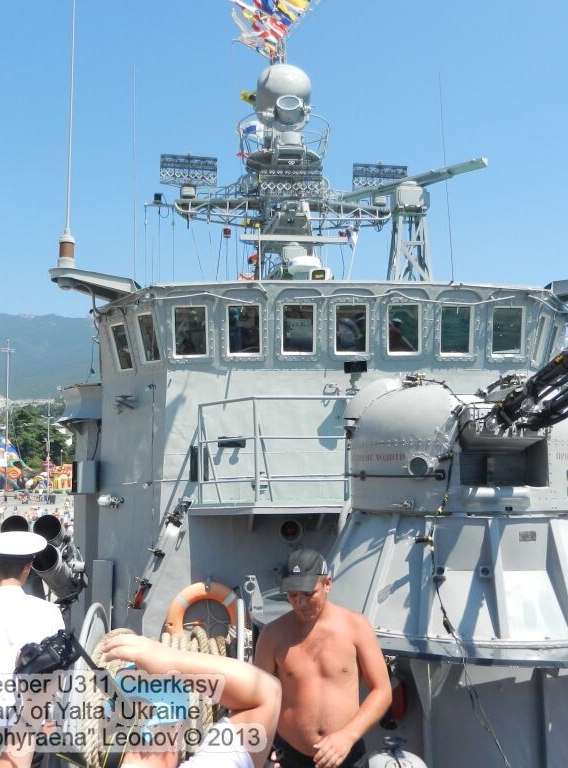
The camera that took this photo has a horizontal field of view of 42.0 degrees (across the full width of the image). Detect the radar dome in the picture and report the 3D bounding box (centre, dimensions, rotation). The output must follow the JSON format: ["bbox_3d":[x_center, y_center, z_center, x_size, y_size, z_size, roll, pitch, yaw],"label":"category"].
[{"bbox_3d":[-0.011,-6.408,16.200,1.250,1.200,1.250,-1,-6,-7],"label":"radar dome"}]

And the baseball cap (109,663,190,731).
[{"bbox_3d":[-0.309,0.717,1.730,0.175,0.135,0.245,-2,-6,9],"label":"baseball cap"}]

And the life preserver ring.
[{"bbox_3d":[-0.703,2.202,6.800,0.740,0.740,0.110,-1,-6,-7],"label":"life preserver ring"}]

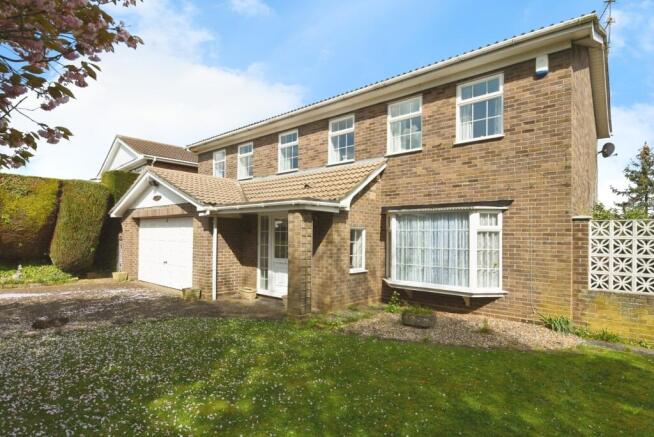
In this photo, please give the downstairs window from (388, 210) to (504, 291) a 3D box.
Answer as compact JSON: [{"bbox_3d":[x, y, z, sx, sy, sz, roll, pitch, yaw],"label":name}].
[{"bbox_3d":[2.257,0.650,6.886,2.553,1.630,0.420,-1,-1,41],"label":"downstairs window"}]

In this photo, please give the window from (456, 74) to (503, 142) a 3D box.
[{"bbox_3d":[3.049,-2.167,6.546,0.903,1.225,0.100,-1,-1,41],"label":"window"}]

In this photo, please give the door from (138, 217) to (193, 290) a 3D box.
[{"bbox_3d":[-4.858,1.010,9.753,3.780,2.000,0.100,-1,-1,41],"label":"door"}]

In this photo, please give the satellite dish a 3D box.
[{"bbox_3d":[9.509,-2.290,11.100,0.500,0.520,0.330,1,-1,-41],"label":"satellite dish"}]

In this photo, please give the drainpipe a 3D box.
[{"bbox_3d":[-2.684,0.962,7.870,0.080,2.030,0.080,-1,-1,41],"label":"drainpipe"}]

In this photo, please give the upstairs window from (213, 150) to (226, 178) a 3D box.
[{"bbox_3d":[-4.241,-2.041,12.954,0.948,1.225,0.100,-1,-1,41],"label":"upstairs window"}]

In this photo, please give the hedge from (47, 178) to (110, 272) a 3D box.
[{"bbox_3d":[-10.287,0.270,13.600,1.800,3.550,1.800,-1,-1,41],"label":"hedge"}]

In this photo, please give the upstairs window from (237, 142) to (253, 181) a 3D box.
[{"bbox_3d":[-2.922,-2.064,11.795,0.909,1.225,0.100,-1,-1,41],"label":"upstairs window"}]

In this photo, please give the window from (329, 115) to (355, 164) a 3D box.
[{"bbox_3d":[0.399,-2.121,8.875,0.894,1.225,0.100,-1,-1,41],"label":"window"}]

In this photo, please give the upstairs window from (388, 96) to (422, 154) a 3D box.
[{"bbox_3d":[1.817,-2.146,7.628,0.866,1.225,0.100,-1,-1,41],"label":"upstairs window"}]

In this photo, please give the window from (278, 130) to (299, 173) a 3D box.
[{"bbox_3d":[-1.209,-2.094,10.289,0.890,1.225,0.100,-1,-1,41],"label":"window"}]

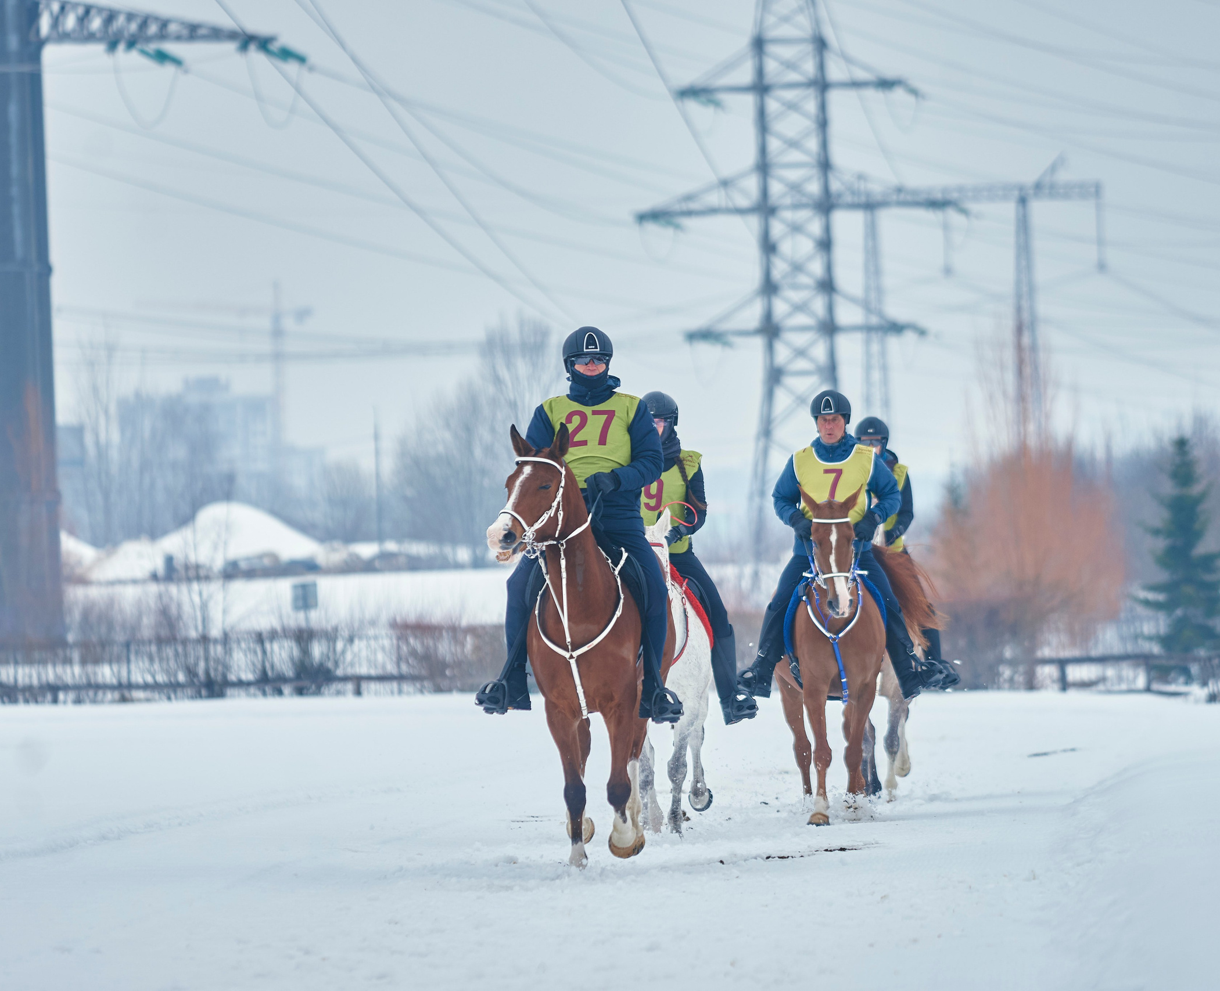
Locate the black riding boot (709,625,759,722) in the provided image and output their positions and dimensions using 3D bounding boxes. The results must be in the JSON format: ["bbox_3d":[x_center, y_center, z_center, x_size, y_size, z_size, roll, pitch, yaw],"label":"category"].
[{"bbox_3d":[0.679,0.975,44.900,0.140,0.520,0.290,-1,-1,-27],"label":"black riding boot"}]

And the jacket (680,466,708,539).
[{"bbox_3d":[0.269,-0.003,42.900,0.520,0.600,0.400,0,-1,12],"label":"jacket"}]

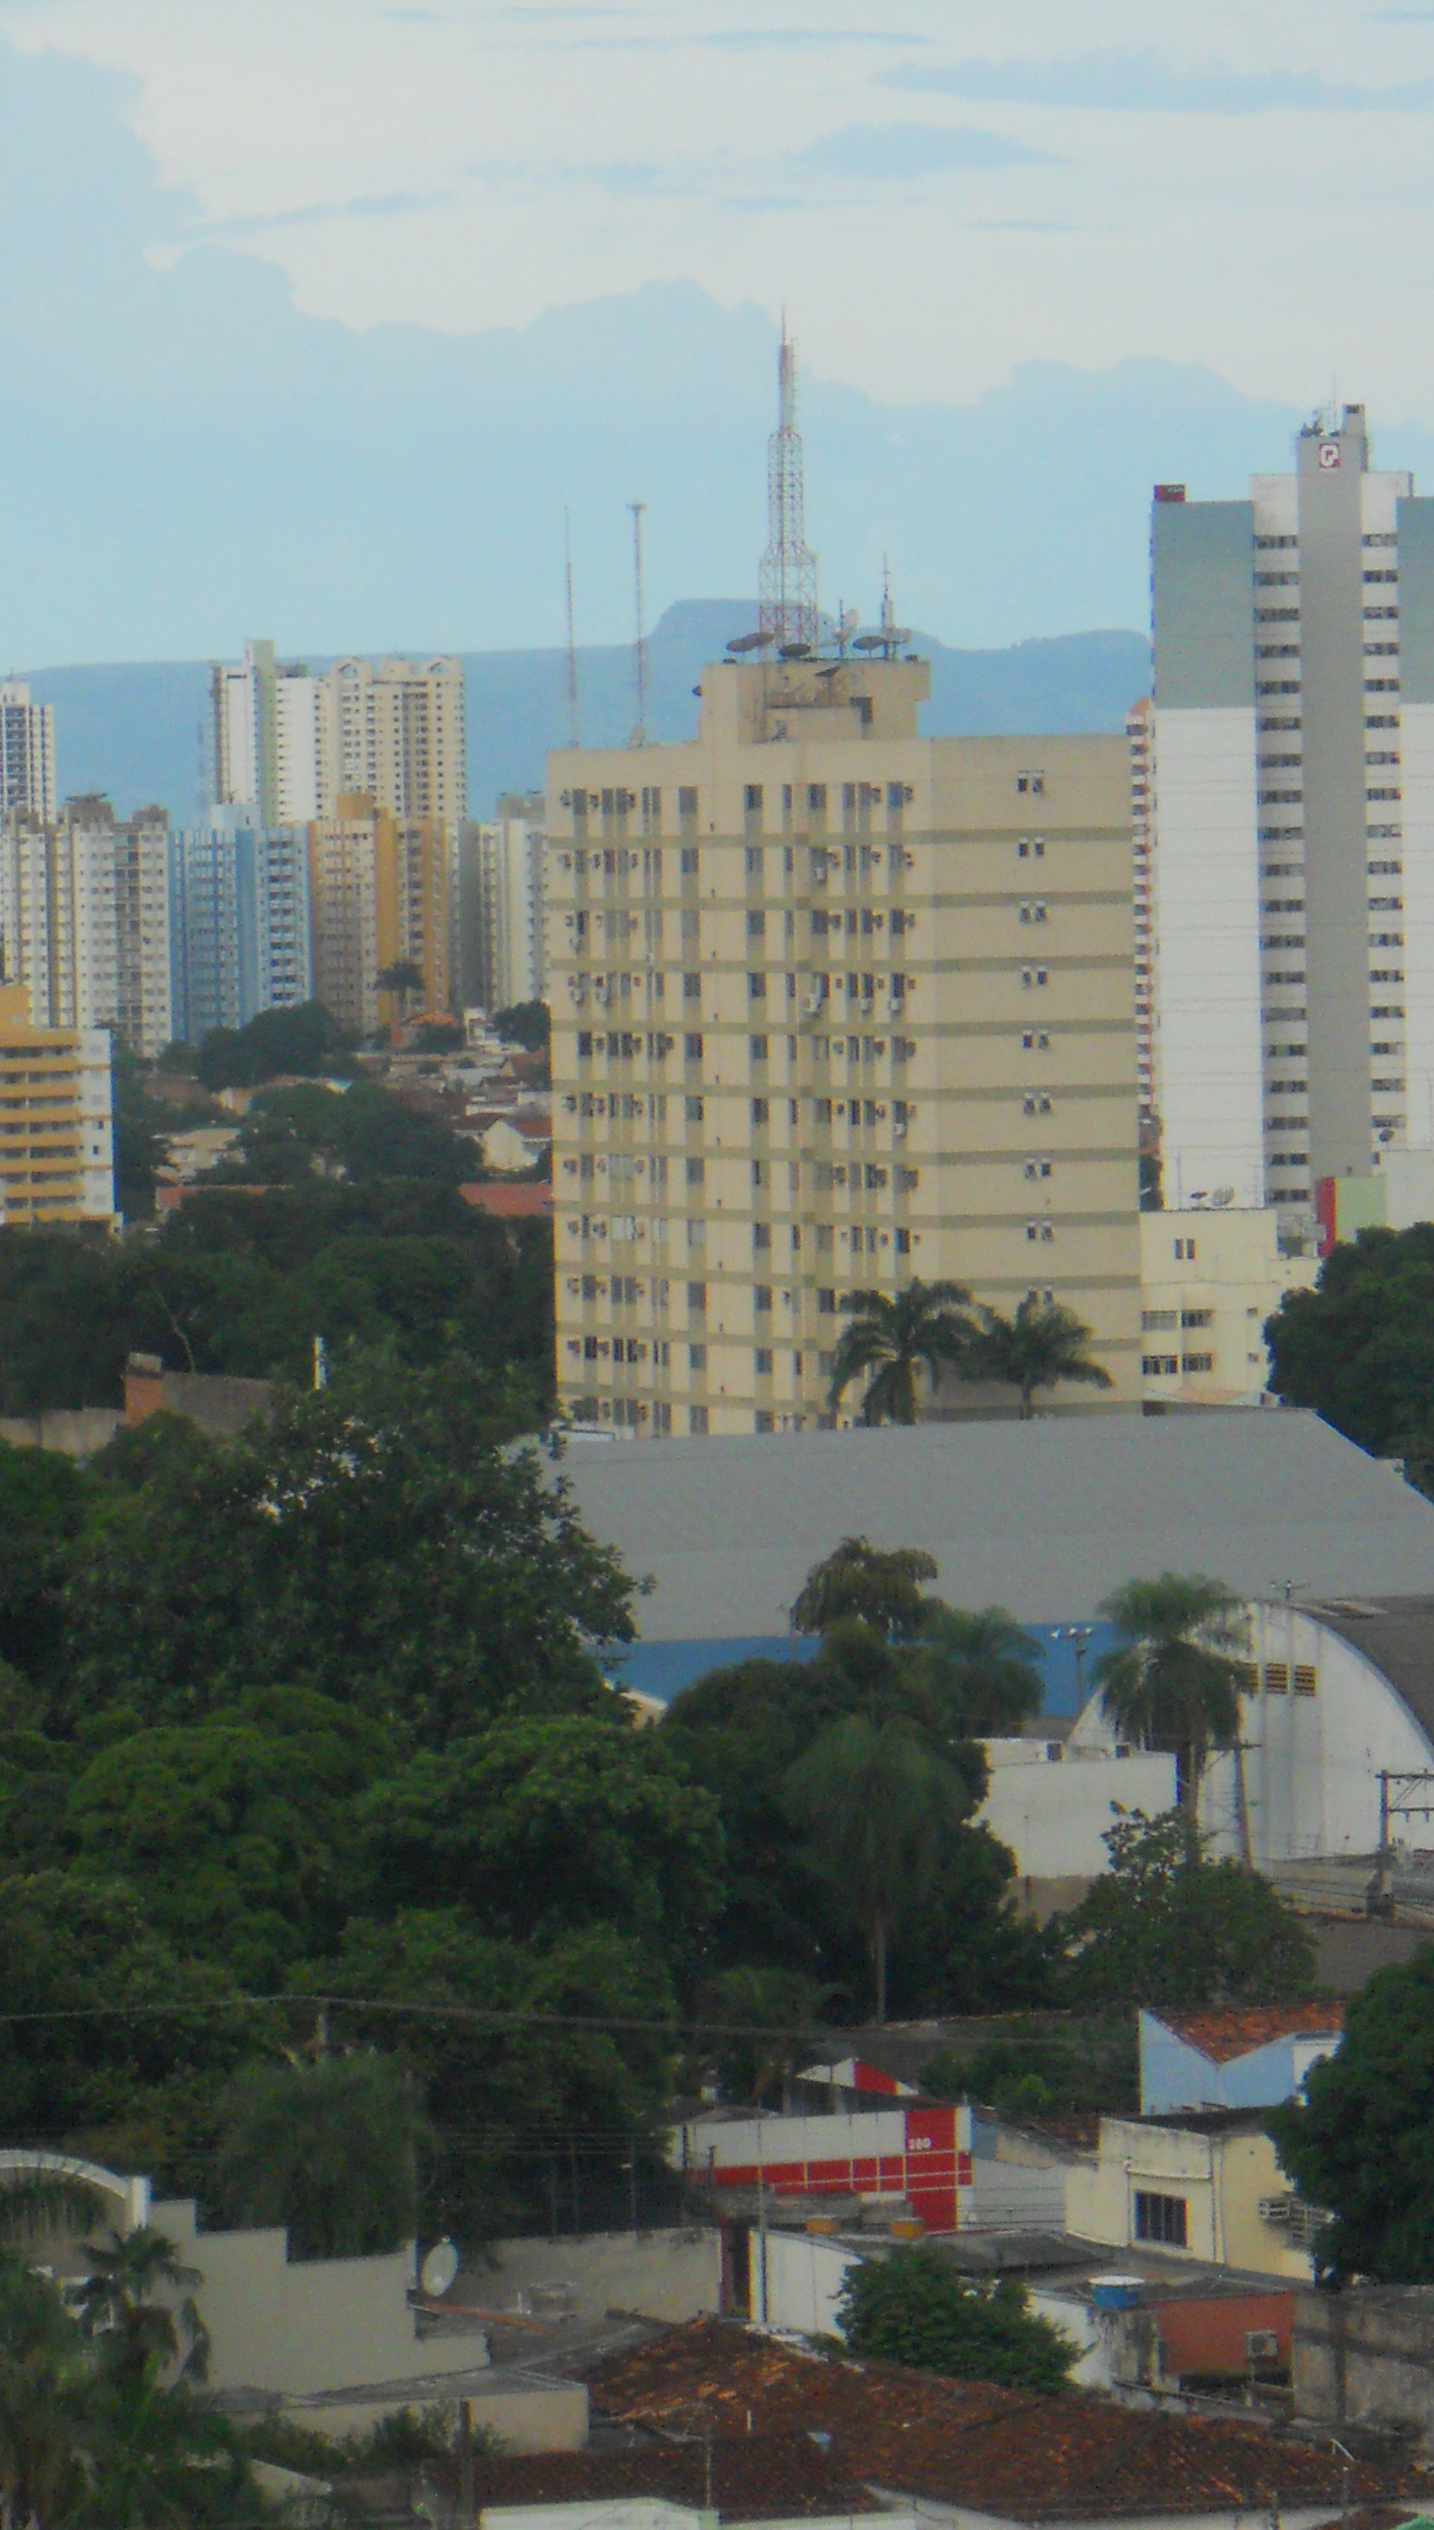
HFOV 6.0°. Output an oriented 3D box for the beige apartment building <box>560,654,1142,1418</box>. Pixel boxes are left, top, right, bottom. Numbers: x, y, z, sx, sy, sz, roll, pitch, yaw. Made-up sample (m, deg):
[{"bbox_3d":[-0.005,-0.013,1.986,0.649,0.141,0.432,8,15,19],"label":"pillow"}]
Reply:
[{"bbox_3d":[5.600,-8.310,652.000,10.600,40.670,43.000,-2,2,-24],"label":"beige apartment building"}]

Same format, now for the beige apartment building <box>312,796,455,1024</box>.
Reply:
[{"bbox_3d":[-57.858,-60.344,2340.000,15.500,41.586,18.000,-2,2,-38],"label":"beige apartment building"}]

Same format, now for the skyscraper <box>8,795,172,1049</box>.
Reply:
[{"bbox_3d":[-107.116,-57.991,2329.445,16.250,43.790,24.060,0,3,39],"label":"skyscraper"}]

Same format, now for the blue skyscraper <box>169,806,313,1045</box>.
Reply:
[{"bbox_3d":[-82.144,-58.504,2362.379,18.330,42.180,16.960,1,3,40],"label":"blue skyscraper"}]

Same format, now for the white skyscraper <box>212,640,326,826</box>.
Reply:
[{"bbox_3d":[-118.160,-125.830,3608.730,27.000,79.470,18.000,-1,2,9],"label":"white skyscraper"}]

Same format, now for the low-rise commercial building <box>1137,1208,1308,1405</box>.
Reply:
[{"bbox_3d":[33.500,2.715,883.356,12.500,12.970,11.000,-1,2,13],"label":"low-rise commercial building"}]

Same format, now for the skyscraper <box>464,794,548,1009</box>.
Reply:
[{"bbox_3d":[-34.130,-63.790,2436.930,22.000,40.480,17.000,-2,2,-12],"label":"skyscraper"}]

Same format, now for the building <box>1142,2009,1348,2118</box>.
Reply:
[{"bbox_3d":[13.120,20.050,324.960,4.800,4.290,4.300,-2,2,-25],"label":"building"}]

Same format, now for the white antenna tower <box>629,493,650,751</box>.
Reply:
[{"bbox_3d":[-3.690,-29.980,640.000,0.800,12.000,0.800,-2,2,-26],"label":"white antenna tower"}]

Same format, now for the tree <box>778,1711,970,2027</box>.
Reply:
[{"bbox_3d":[4.207,16.151,360.000,5.000,8.519,5.000,-1,2,0],"label":"tree"}]

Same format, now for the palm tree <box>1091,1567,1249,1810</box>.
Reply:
[{"bbox_3d":[13.830,14.150,415.000,4.700,9.620,4.700,-1,2,0],"label":"palm tree"}]

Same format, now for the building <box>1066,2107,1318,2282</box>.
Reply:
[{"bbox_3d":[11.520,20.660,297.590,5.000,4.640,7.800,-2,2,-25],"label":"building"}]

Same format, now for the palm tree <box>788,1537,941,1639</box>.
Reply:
[{"bbox_3d":[5.489,16.848,490.245,5.500,14.120,5.500,-1,2,0],"label":"palm tree"}]

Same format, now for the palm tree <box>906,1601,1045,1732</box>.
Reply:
[{"bbox_3d":[8.310,14.060,437.000,4.600,6.580,4.600,-1,2,0],"label":"palm tree"}]

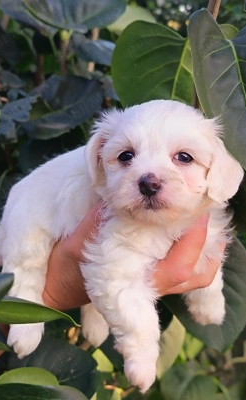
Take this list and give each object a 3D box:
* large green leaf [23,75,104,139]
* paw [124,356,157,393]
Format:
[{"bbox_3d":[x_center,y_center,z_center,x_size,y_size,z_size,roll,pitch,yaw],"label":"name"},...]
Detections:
[{"bbox_3d":[-0.071,-0.111,0.660,0.094,0.074,0.050,-1,12,-3],"label":"large green leaf"},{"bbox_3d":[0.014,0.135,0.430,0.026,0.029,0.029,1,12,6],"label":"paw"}]

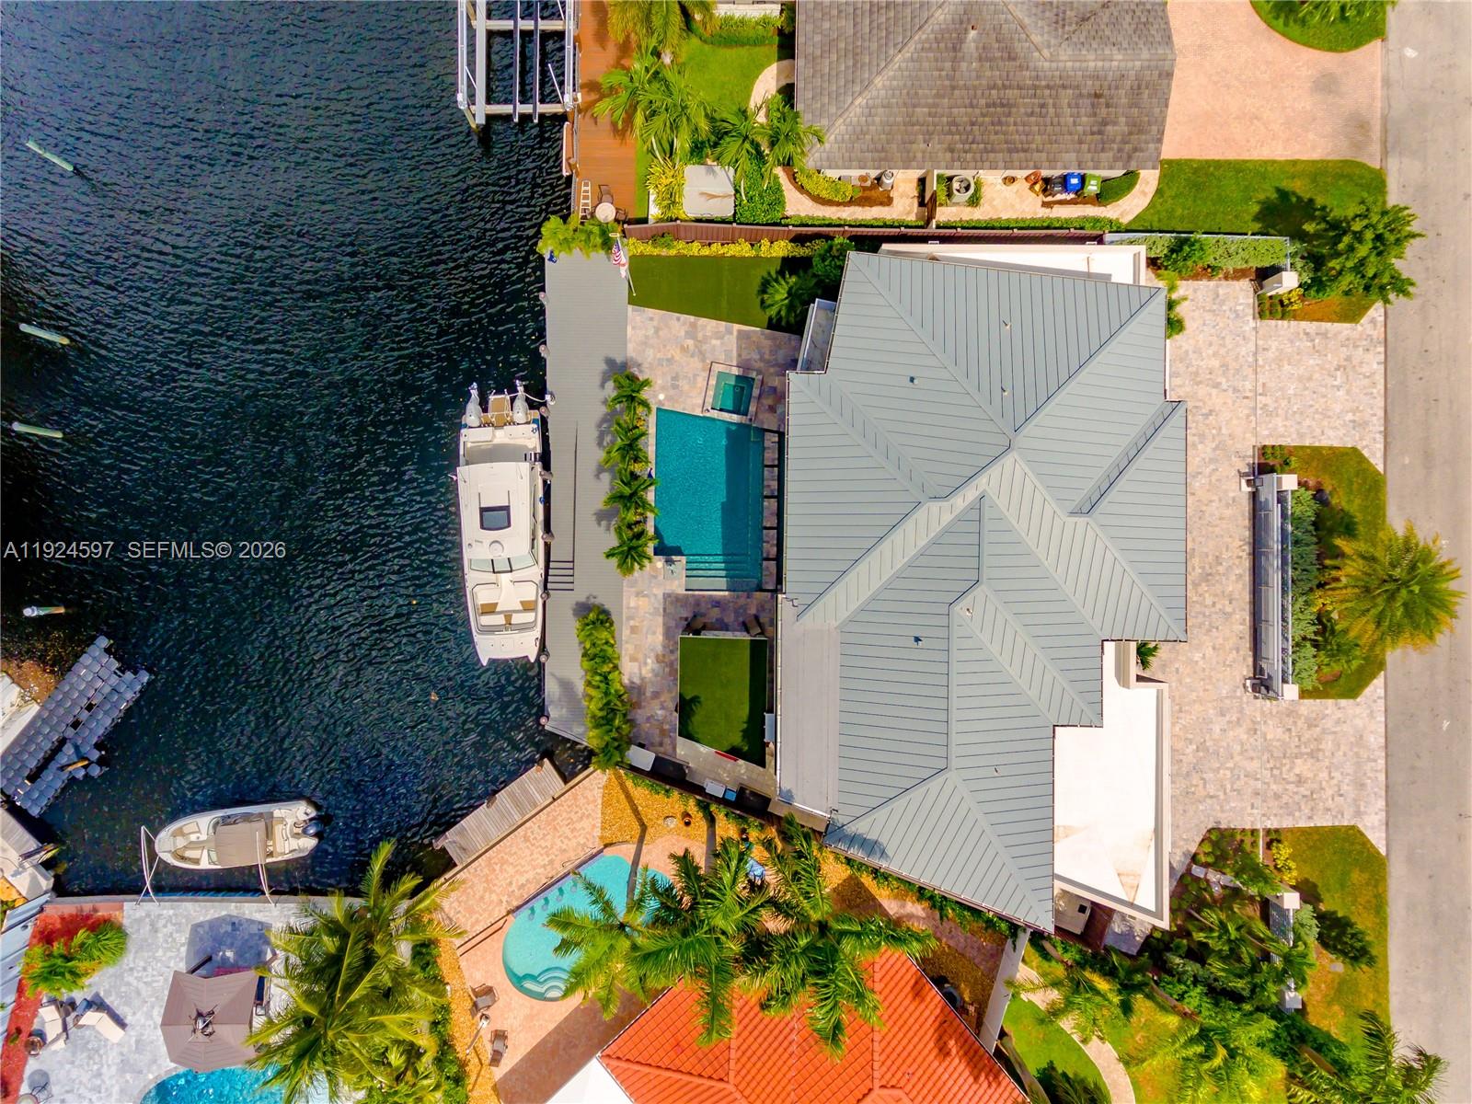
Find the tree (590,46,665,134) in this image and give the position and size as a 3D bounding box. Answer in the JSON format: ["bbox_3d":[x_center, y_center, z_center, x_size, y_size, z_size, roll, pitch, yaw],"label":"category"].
[{"bbox_3d":[-4.028,-17.640,35.146,2.900,7.000,3.100,0,89,-1],"label":"tree"}]

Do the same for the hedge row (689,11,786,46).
[{"bbox_3d":[0.031,-23.479,38.254,4.150,1.000,0.800,1,89,-2],"label":"hedge row"}]

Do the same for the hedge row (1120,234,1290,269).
[{"bbox_3d":[20.679,-13.456,38.362,7.500,1.300,0.950,1,89,-2],"label":"hedge row"}]

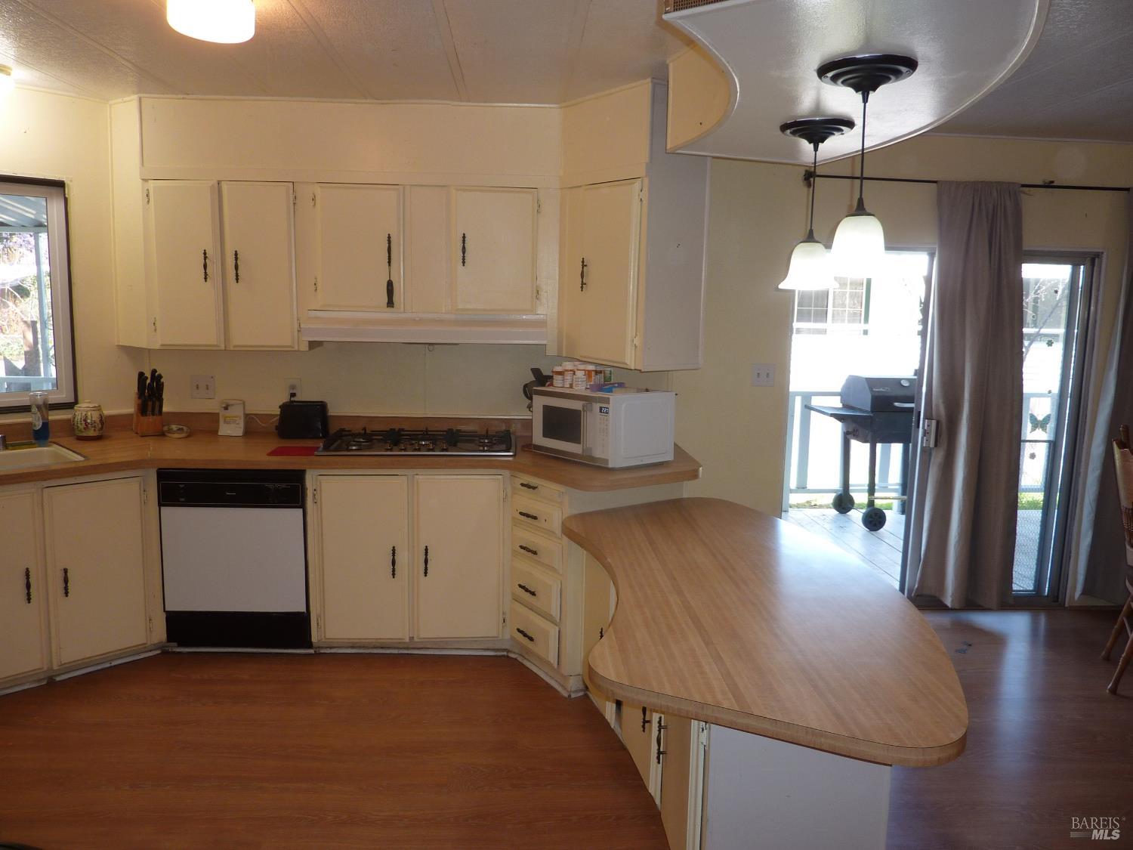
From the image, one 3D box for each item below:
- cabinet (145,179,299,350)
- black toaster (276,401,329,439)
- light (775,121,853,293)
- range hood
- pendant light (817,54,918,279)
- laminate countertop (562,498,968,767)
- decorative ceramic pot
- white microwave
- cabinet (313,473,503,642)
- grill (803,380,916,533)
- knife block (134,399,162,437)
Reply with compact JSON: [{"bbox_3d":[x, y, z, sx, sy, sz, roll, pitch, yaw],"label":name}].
[{"bbox_3d":[-1.575,-0.751,3.901,0.689,0.765,0.320,1,9,-2],"label":"cabinet"},{"bbox_3d":[-1.313,-0.032,4.117,0.250,0.185,0.165,1,9,-2],"label":"black toaster"},{"bbox_3d":[0.833,-0.726,2.755,0.240,0.535,0.240,1,9,-2],"label":"light"},{"bbox_3d":[-0.652,-0.471,3.922,1.112,0.142,0.420,1,9,-2],"label":"range hood"},{"bbox_3d":[0.760,-0.632,2.103,0.240,0.530,0.240,1,9,-2],"label":"pendant light"},{"bbox_3d":[0.502,0.502,2.634,0.970,0.042,2.050,1,9,-2],"label":"laminate countertop"},{"bbox_3d":[-2.340,-0.033,3.995,0.160,0.185,0.160,1,9,-2],"label":"decorative ceramic pot"},{"bbox_3d":[0.154,-0.011,3.703,0.395,0.302,0.500,-7,12,-42],"label":"white microwave"},{"bbox_3d":[-0.711,0.563,3.959,0.868,0.816,0.600,1,9,-2],"label":"cabinet"},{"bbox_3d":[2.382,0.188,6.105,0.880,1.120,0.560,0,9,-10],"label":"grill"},{"bbox_3d":[-2.093,-0.043,4.092,0.115,0.180,0.130,-4,10,-31],"label":"knife block"}]

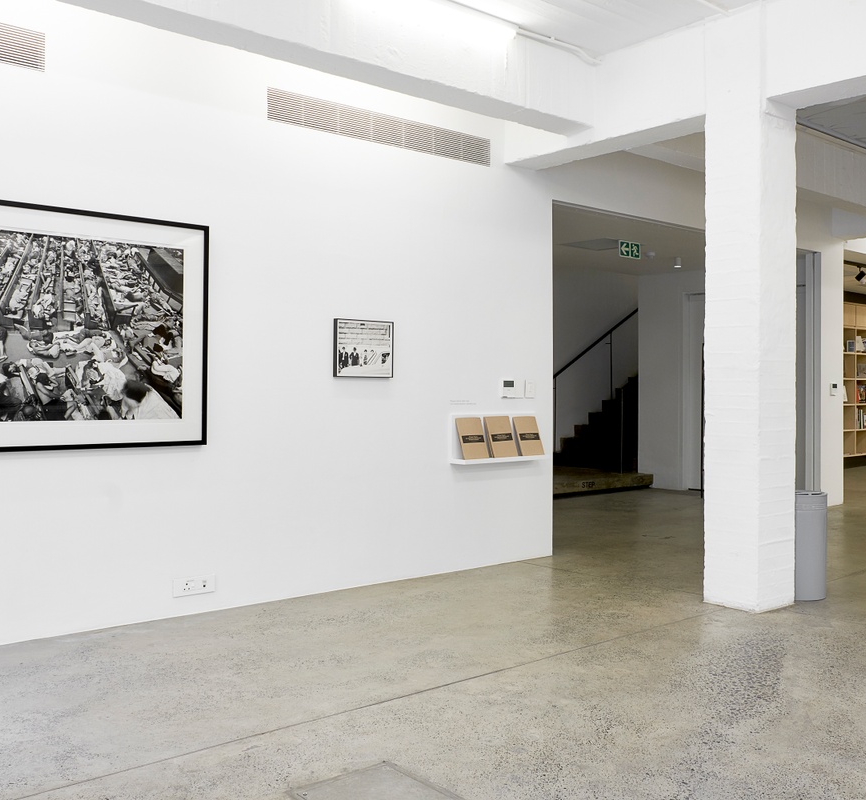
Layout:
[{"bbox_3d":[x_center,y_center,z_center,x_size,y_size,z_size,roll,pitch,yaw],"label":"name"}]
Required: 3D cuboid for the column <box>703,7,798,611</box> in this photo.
[{"bbox_3d":[1.737,-0.484,4.953,0.357,3.203,0.323,0,0,-39],"label":"column"}]

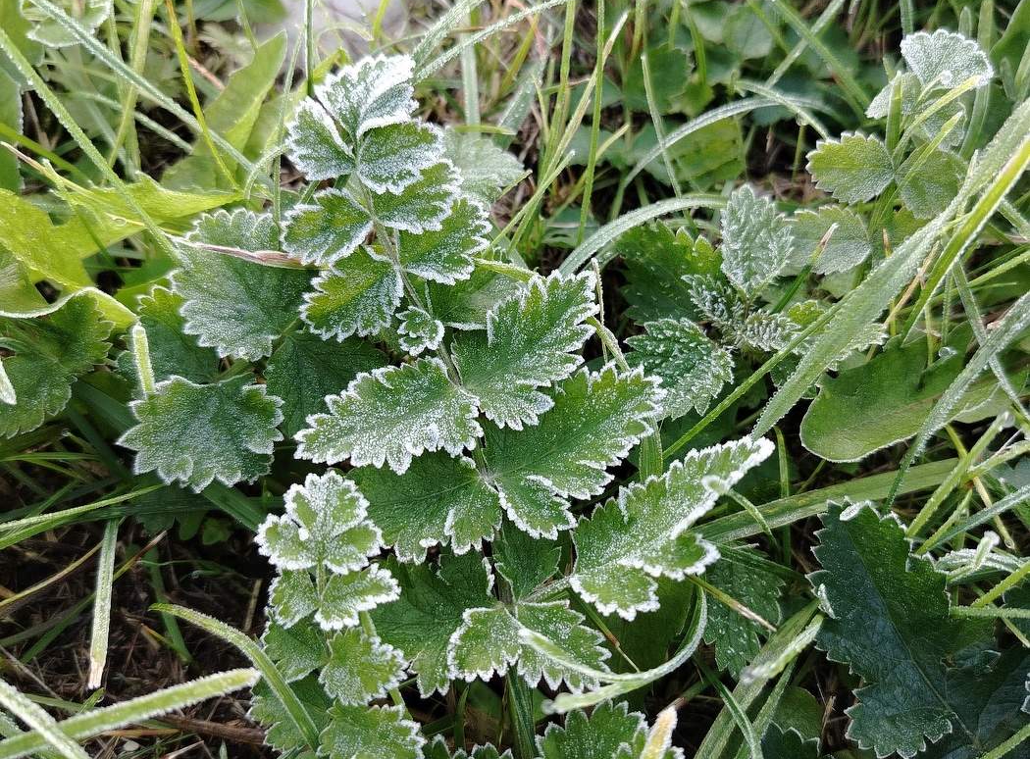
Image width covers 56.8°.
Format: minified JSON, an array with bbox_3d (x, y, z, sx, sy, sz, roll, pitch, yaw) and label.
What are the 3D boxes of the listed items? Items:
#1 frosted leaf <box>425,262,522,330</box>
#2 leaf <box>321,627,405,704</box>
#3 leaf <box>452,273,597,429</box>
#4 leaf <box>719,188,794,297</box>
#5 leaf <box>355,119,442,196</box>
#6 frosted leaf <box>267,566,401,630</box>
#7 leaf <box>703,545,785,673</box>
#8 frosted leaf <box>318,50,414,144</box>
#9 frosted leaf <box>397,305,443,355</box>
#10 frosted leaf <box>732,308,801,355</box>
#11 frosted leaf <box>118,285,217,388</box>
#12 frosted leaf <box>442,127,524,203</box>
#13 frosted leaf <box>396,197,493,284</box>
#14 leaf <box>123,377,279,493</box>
[{"bbox_3d":[-0.017,-0.037,0.444,0.060,0.013,0.039,-36,63,-26],"label":"frosted leaf"},{"bbox_3d":[-0.051,0.096,0.320,0.027,0.012,0.024,8,64,-1],"label":"leaf"},{"bbox_3d":[0.011,-0.011,0.350,0.067,0.018,0.046,-39,78,-9],"label":"leaf"},{"bbox_3d":[0.119,-0.068,0.468,0.036,0.013,0.059,2,75,1],"label":"leaf"},{"bbox_3d":[-0.049,-0.097,0.411,0.042,0.014,0.046,-15,57,-17],"label":"leaf"},{"bbox_3d":[-0.070,0.084,0.370,0.051,0.016,0.027,0,60,0],"label":"frosted leaf"},{"bbox_3d":[0.096,0.098,0.401,0.034,0.015,0.056,-13,88,-8],"label":"leaf"},{"bbox_3d":[-0.059,-0.118,0.386,0.040,0.017,0.038,37,81,0],"label":"frosted leaf"},{"bbox_3d":[-0.039,-0.021,0.395,0.019,0.009,0.020,-17,67,0],"label":"frosted leaf"},{"bbox_3d":[0.123,-0.023,0.467,0.033,0.012,0.020,24,56,5],"label":"frosted leaf"},{"bbox_3d":[-0.164,-0.020,0.455,0.055,0.015,0.083,-36,57,-19],"label":"frosted leaf"},{"bbox_3d":[-0.019,-0.109,0.476,0.042,0.014,0.059,-19,58,-20],"label":"frosted leaf"},{"bbox_3d":[-0.026,-0.051,0.369,0.041,0.013,0.028,-28,81,-8],"label":"frosted leaf"},{"bbox_3d":[-0.125,0.023,0.380,0.058,0.018,0.044,12,70,-7],"label":"leaf"}]

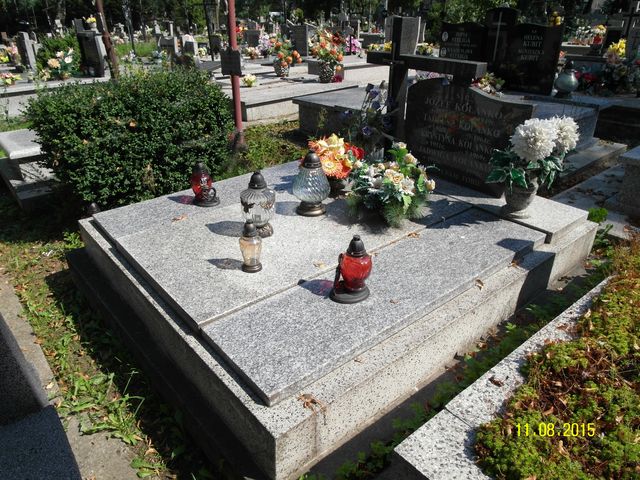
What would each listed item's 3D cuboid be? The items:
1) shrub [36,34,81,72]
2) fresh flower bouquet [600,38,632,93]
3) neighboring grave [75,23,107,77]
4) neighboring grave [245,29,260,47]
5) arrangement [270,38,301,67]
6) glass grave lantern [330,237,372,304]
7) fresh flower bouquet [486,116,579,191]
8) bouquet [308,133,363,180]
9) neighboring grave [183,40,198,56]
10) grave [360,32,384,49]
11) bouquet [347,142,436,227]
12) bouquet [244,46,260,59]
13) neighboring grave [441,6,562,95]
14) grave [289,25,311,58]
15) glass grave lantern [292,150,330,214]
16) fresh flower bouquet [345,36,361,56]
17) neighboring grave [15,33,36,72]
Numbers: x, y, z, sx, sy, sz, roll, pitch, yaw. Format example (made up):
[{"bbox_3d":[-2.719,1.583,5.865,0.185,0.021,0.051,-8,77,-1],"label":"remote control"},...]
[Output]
[{"bbox_3d":[-4.955,-3.452,8.244,0.780,0.800,0.820,-20,34,-36],"label":"shrub"},{"bbox_3d":[3.542,-2.084,5.300,0.320,0.600,0.320,16,30,28],"label":"fresh flower bouquet"},{"bbox_3d":[-3.702,-3.043,7.261,0.440,0.710,0.140,14,30,24],"label":"neighboring grave"},{"bbox_3d":[-1.828,-5.410,12.012,0.540,0.530,0.100,24,34,37],"label":"neighboring grave"},{"bbox_3d":[-0.578,-3.047,7.211,0.532,0.409,0.452,11,28,18],"label":"arrangement"},{"bbox_3d":[0.114,0.092,1.577,0.150,0.238,0.130,-8,28,-18],"label":"glass grave lantern"},{"bbox_3d":[1.107,-0.451,2.312,0.440,0.360,0.380,13,29,23],"label":"fresh flower bouquet"},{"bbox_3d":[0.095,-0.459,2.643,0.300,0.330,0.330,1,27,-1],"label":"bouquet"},{"bbox_3d":[-3.544,-5.273,12.150,0.150,0.470,0.550,-20,34,-36],"label":"neighboring grave"},{"bbox_3d":[1.946,-7.309,16.280,0.400,0.540,0.900,-20,34,-36],"label":"grave"},{"bbox_3d":[0.400,-0.320,2.422,0.480,0.360,0.400,5,27,9],"label":"bouquet"},{"bbox_3d":[-1.675,-4.624,10.966,0.340,0.280,0.360,-20,34,-36],"label":"bouquet"},{"bbox_3d":[2.306,-2.538,5.896,0.200,0.930,1.550,-20,34,-36],"label":"neighboring grave"},{"bbox_3d":[-0.499,-4.859,10.851,0.100,0.679,0.601,-22,35,-38],"label":"grave"},{"bbox_3d":[-0.042,-0.319,2.436,0.205,0.344,0.205,0,27,0],"label":"glass grave lantern"},{"bbox_3d":[0.911,-5.349,12.249,0.420,0.500,0.440,-20,34,-36],"label":"fresh flower bouquet"},{"bbox_3d":[-6.171,-3.938,9.280,0.600,0.726,0.130,24,35,39],"label":"neighboring grave"}]

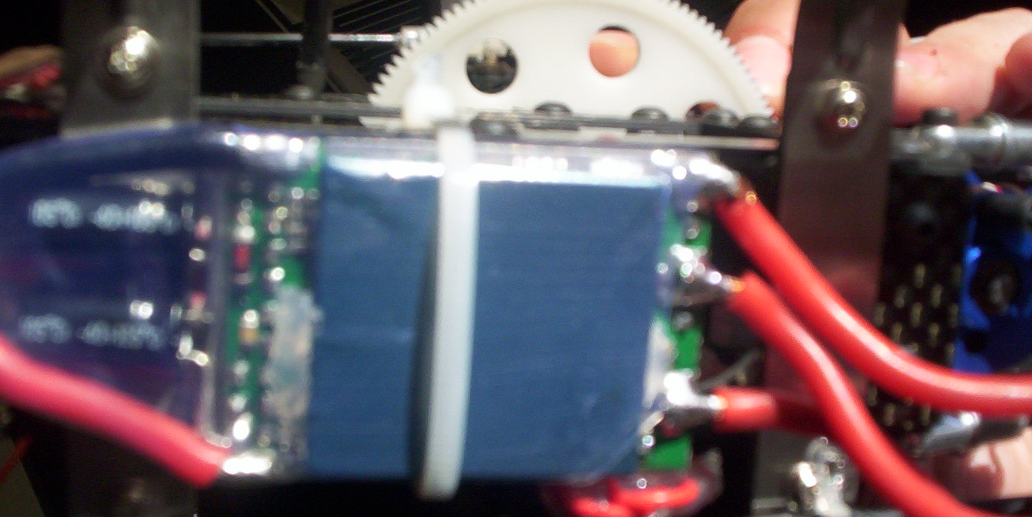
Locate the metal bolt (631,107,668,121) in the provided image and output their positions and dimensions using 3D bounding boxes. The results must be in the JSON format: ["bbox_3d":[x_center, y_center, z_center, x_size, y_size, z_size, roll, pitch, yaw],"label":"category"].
[{"bbox_3d":[0.019,-0.020,0.159,0.005,0.002,0.005,3,12,-11],"label":"metal bolt"}]

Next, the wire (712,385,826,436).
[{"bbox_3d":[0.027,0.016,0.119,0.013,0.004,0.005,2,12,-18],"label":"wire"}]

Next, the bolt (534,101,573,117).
[{"bbox_3d":[0.005,-0.020,0.156,0.005,0.002,0.005,3,12,-11],"label":"bolt"}]

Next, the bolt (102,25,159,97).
[{"bbox_3d":[-0.039,-0.020,0.114,0.006,0.006,0.003,3,12,-11],"label":"bolt"}]

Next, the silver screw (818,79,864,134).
[{"bbox_3d":[0.037,-0.017,0.128,0.006,0.006,0.003,3,12,-11],"label":"silver screw"}]

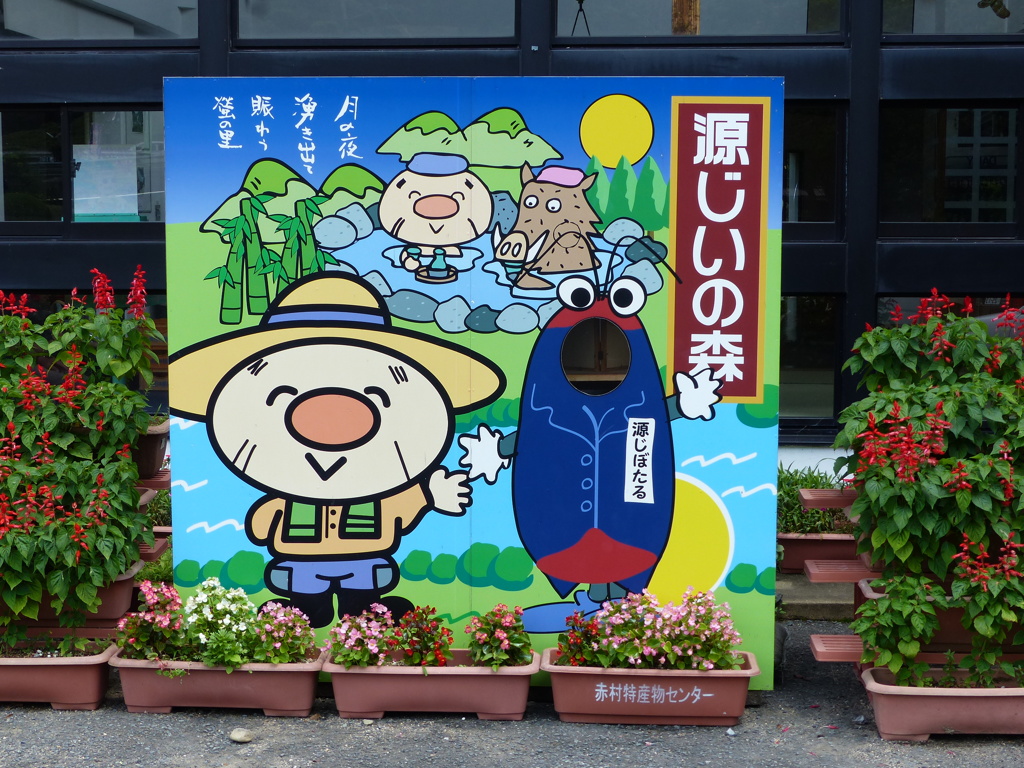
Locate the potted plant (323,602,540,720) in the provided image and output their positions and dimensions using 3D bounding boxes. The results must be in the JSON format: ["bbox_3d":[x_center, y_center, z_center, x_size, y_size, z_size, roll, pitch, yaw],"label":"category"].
[{"bbox_3d":[-0.234,0.815,5.192,0.635,0.330,0.235,0,6,3],"label":"potted plant"}]

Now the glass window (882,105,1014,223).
[{"bbox_3d":[1.811,-0.908,7.250,0.565,0.490,0.050,0,6,4],"label":"glass window"}]

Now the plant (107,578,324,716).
[{"bbox_3d":[-0.887,0.779,5.243,0.615,0.391,0.235,1,6,5],"label":"plant"}]

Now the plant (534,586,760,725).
[{"bbox_3d":[0.410,0.794,5.162,0.635,0.379,0.235,0,6,4],"label":"plant"}]

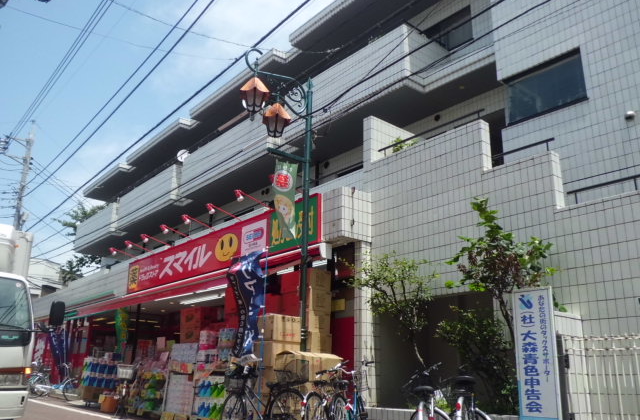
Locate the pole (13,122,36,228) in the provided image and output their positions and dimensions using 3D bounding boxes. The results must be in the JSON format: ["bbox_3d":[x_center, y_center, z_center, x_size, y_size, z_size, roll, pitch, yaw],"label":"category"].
[{"bbox_3d":[-13.060,1.581,24.385,0.400,11.625,0.400,13,-20,-36],"label":"pole"}]

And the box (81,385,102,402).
[{"bbox_3d":[-5.796,4.624,14.448,0.453,0.367,0.370,13,-20,-36],"label":"box"}]

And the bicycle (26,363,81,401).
[{"bbox_3d":[-7.752,5.051,16.850,1.720,1.040,0.550,-4,-17,17],"label":"bicycle"}]

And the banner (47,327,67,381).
[{"bbox_3d":[-8.706,4.751,19.011,0.620,1.731,0.200,13,-20,-36],"label":"banner"}]

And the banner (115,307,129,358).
[{"bbox_3d":[-5.286,3.292,15.251,0.363,1.376,0.120,13,-20,-36],"label":"banner"}]

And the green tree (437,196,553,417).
[{"bbox_3d":[2.011,1.053,6.612,1.050,2.428,1.263,13,-20,-36],"label":"green tree"}]

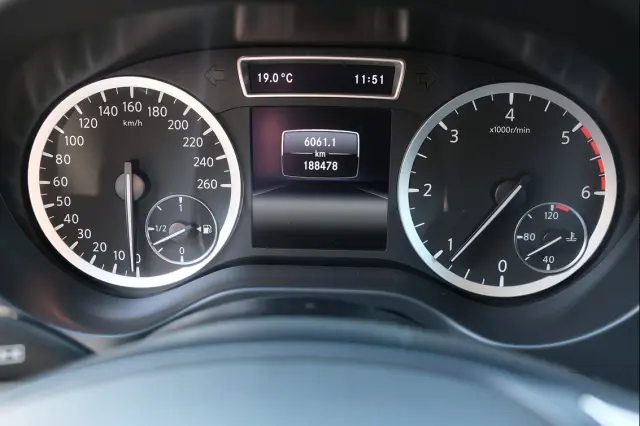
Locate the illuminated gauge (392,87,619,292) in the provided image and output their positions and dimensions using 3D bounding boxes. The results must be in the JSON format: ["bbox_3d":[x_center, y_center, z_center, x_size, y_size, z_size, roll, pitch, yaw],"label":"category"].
[{"bbox_3d":[0.099,-0.012,0.381,0.115,0.115,0.020,1,10,1],"label":"illuminated gauge"}]

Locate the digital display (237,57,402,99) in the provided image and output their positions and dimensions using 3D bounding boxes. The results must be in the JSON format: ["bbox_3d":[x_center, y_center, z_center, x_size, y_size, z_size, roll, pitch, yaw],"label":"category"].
[{"bbox_3d":[0.001,-0.070,0.371,0.086,0.020,0.012,1,10,1],"label":"digital display"}]

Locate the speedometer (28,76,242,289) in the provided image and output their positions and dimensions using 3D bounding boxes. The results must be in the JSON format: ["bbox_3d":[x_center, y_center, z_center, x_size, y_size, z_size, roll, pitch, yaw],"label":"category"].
[{"bbox_3d":[-0.099,-0.016,0.385,0.115,0.115,0.020,1,10,1],"label":"speedometer"}]

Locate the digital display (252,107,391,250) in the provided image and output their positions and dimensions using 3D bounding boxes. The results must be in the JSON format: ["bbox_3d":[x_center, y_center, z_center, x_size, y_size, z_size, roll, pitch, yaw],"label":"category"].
[{"bbox_3d":[0.000,-0.018,0.385,0.074,0.077,0.010,1,10,1],"label":"digital display"}]

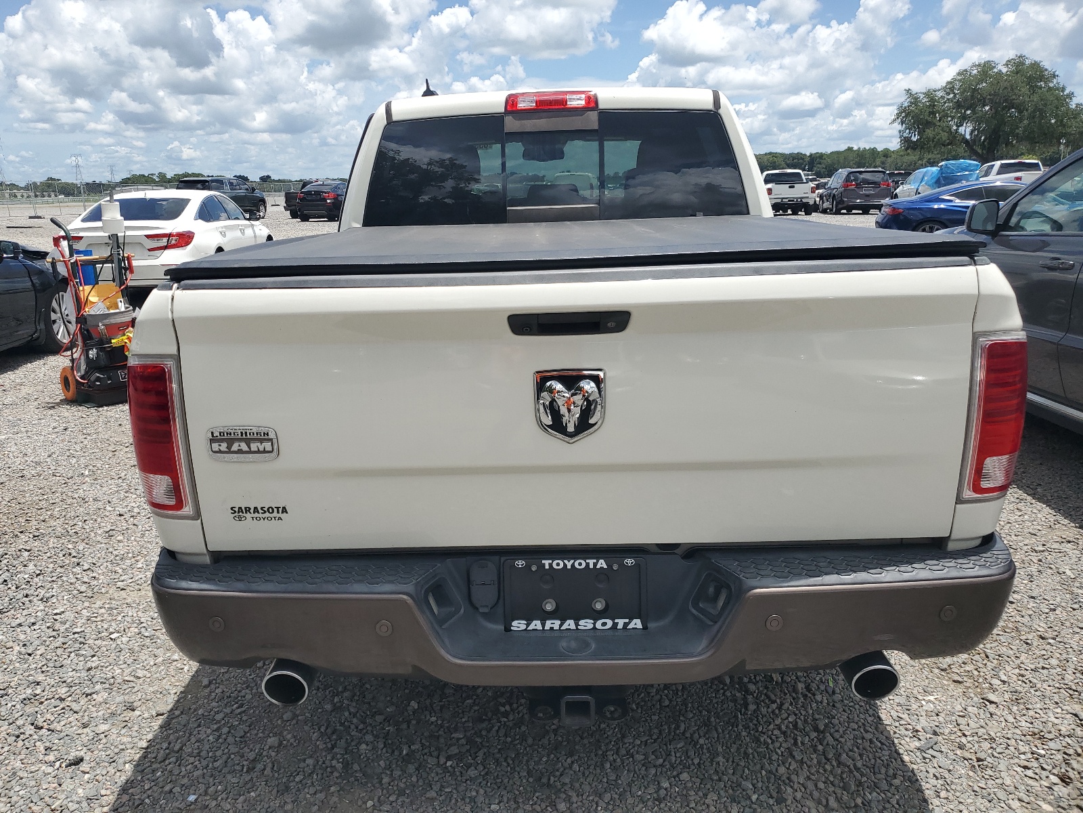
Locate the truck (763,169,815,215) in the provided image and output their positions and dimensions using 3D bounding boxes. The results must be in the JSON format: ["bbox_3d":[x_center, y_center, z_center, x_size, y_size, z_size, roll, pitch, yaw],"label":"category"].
[{"bbox_3d":[10.532,-9.350,35.496,2.000,1.880,5.800,1,16,9],"label":"truck"}]

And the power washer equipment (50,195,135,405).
[{"bbox_3d":[-3.381,-0.802,6.083,0.610,1.520,0.520,-12,19,-33],"label":"power washer equipment"}]

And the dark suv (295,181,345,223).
[{"bbox_3d":[-9.035,-9.137,35.995,1.970,1.690,4.850,2,16,11],"label":"dark suv"}]

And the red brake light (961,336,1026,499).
[{"bbox_3d":[0.948,0.010,1.741,0.160,0.360,0.135,-1,16,1],"label":"red brake light"}]

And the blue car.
[{"bbox_3d":[8.864,-3.583,15.483,4.690,1.390,1.850,5,17,22],"label":"blue car"}]

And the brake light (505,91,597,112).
[{"bbox_3d":[0.045,-1.261,3.369,0.385,0.085,0.070,-1,16,1],"label":"brake light"}]

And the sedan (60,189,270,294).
[{"bbox_3d":[-5.491,-2.554,12.523,1.860,1.450,4.880,-2,16,-3],"label":"sedan"}]

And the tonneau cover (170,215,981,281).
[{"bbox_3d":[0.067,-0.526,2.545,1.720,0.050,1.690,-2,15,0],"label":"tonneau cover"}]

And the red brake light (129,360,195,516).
[{"bbox_3d":[-0.809,0.054,1.758,0.160,0.360,0.135,-1,16,1],"label":"red brake light"}]

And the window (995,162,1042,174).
[{"bbox_3d":[17.043,-8.470,29.000,1.550,0.430,0.130,1,16,7],"label":"window"}]

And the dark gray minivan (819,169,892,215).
[{"bbox_3d":[12.914,-8.919,33.611,1.990,1.760,5.100,1,16,9],"label":"dark gray minivan"}]

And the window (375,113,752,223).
[{"bbox_3d":[0.052,-0.989,3.378,1.600,0.430,0.130,-1,16,1],"label":"window"}]

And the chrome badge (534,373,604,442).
[{"bbox_3d":[0.060,0.000,1.722,0.149,0.160,0.020,-2,15,0],"label":"chrome badge"}]

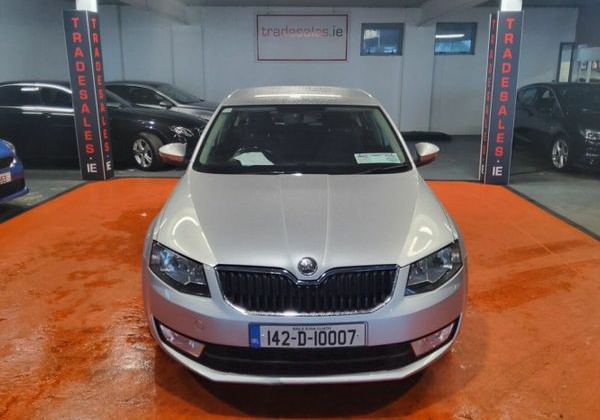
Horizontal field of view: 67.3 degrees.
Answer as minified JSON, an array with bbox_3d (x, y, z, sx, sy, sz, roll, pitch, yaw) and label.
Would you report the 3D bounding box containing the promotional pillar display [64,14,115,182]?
[{"bbox_3d":[-3.270,-1.712,6.989,0.360,2.480,0.360,0,15,2],"label":"promotional pillar display"}]

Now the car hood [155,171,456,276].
[{"bbox_3d":[0.030,0.023,2.488,1.581,0.173,1.154,-1,22,-1],"label":"car hood"}]

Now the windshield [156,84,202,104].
[{"bbox_3d":[-2.718,-2.563,10.000,0.750,0.140,1.380,34,16,-2],"label":"windshield"}]

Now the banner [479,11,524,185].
[{"bbox_3d":[3.008,-1.631,6.760,0.360,2.470,0.360,-1,15,2],"label":"banner"}]

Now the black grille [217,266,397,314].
[{"bbox_3d":[0.033,0.361,2.030,0.820,0.225,0.130,-1,5,-1],"label":"black grille"}]

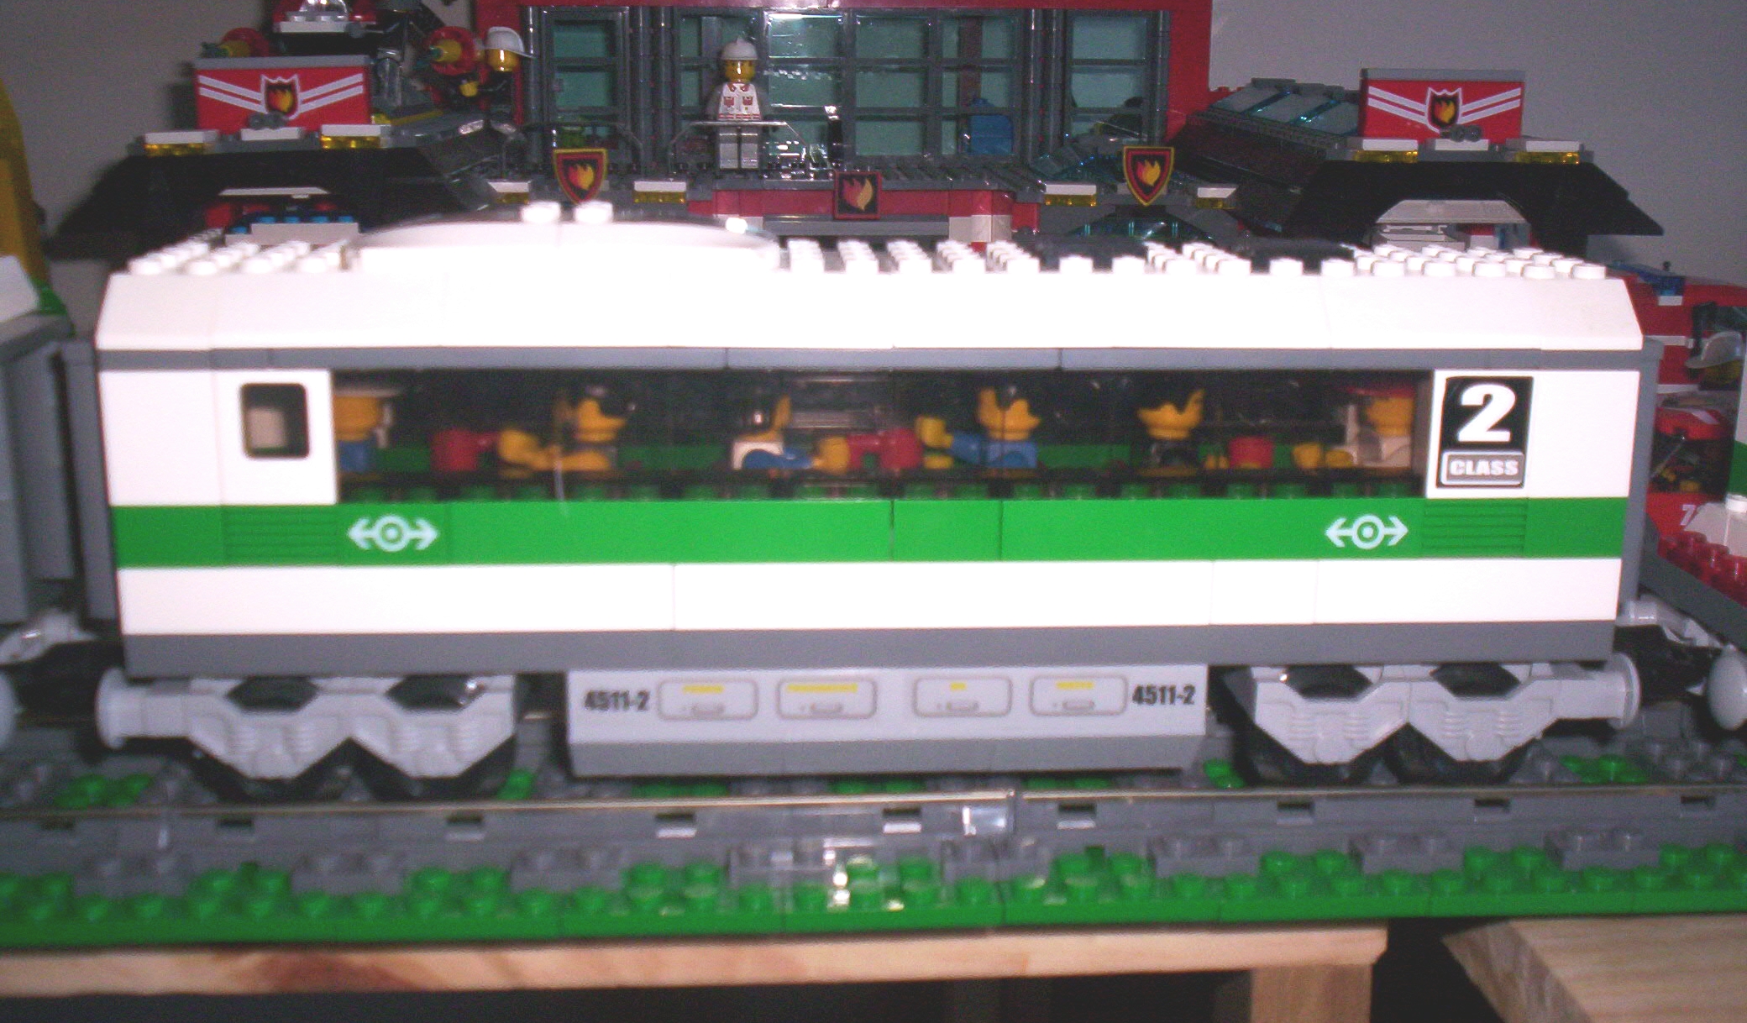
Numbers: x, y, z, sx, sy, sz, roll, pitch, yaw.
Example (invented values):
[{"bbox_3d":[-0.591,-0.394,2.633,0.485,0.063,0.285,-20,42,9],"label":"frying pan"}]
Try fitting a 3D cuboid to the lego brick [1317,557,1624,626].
[{"bbox_3d":[0.090,0.011,0.286,0.048,0.010,0.008,0,12,-4],"label":"lego brick"}]

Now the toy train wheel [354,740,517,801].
[{"bbox_3d":[-0.066,0.034,0.282,0.022,0.021,0.007,0,13,-4],"label":"toy train wheel"}]

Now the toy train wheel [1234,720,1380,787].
[{"bbox_3d":[0.069,0.034,0.292,0.021,0.021,0.006,0,12,-4],"label":"toy train wheel"}]

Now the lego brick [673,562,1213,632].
[{"bbox_3d":[0.010,0.011,0.280,0.080,0.010,0.008,0,12,-4],"label":"lego brick"}]

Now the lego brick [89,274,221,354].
[{"bbox_3d":[-0.101,-0.030,0.267,0.016,0.010,0.016,0,12,-4],"label":"lego brick"}]

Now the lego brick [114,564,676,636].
[{"bbox_3d":[-0.069,0.012,0.274,0.080,0.010,0.008,0,12,-4],"label":"lego brick"}]

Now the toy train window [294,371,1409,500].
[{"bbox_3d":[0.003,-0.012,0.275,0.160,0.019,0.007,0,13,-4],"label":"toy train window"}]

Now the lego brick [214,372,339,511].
[{"bbox_3d":[-0.085,-0.011,0.269,0.016,0.019,0.008,0,13,-4],"label":"lego brick"}]

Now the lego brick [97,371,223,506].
[{"bbox_3d":[-0.101,-0.011,0.267,0.016,0.019,0.008,0,13,-4],"label":"lego brick"}]

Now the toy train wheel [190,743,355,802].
[{"bbox_3d":[-0.090,0.034,0.280,0.022,0.021,0.007,0,13,-4],"label":"toy train wheel"}]

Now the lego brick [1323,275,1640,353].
[{"bbox_3d":[0.090,-0.030,0.283,0.048,0.010,0.018,0,13,-4],"label":"lego brick"}]

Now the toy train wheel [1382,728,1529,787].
[{"bbox_3d":[0.093,0.033,0.294,0.022,0.021,0.007,0,13,-4],"label":"toy train wheel"}]

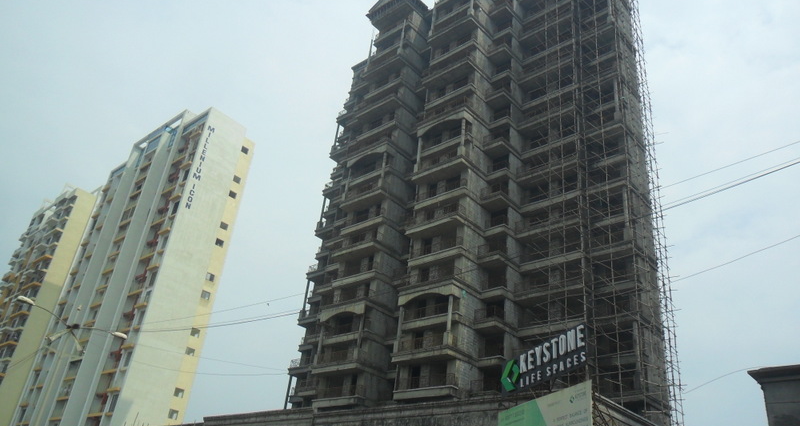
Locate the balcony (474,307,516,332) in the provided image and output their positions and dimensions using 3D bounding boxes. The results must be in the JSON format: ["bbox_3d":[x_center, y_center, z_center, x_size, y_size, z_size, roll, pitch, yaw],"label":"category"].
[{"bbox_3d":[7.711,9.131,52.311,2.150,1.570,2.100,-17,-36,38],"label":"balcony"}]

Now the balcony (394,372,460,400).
[{"bbox_3d":[2.208,14.299,50.398,6.250,1.630,1.500,-17,-36,38],"label":"balcony"}]

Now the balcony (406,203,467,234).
[{"bbox_3d":[3.408,0.919,57.089,6.200,1.570,2.000,-17,-36,38],"label":"balcony"}]

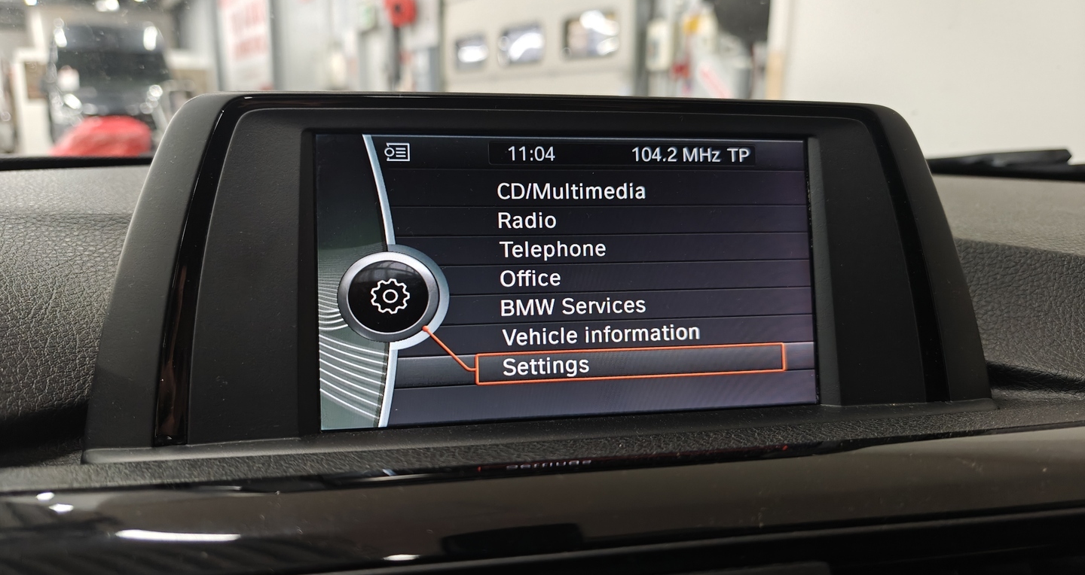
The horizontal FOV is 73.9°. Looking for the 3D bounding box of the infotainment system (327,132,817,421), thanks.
[{"bbox_3d":[0.009,-0.003,0.212,0.144,0.080,0.013,-1,-2,-10],"label":"infotainment system"}]

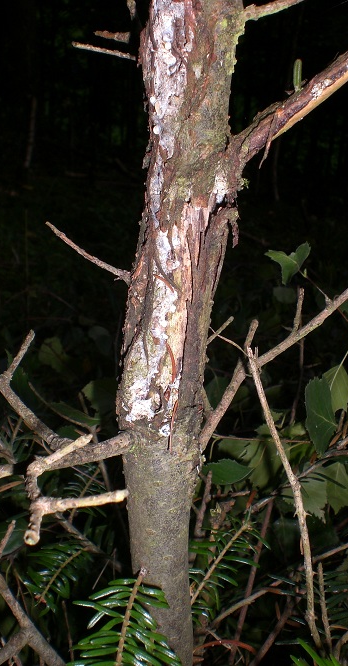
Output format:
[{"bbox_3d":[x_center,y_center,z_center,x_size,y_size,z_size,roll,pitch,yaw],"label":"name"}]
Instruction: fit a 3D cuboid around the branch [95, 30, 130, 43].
[{"bbox_3d":[-0.048,-0.231,0.570,0.029,0.006,0.015,8,15,-2],"label":"branch"}]

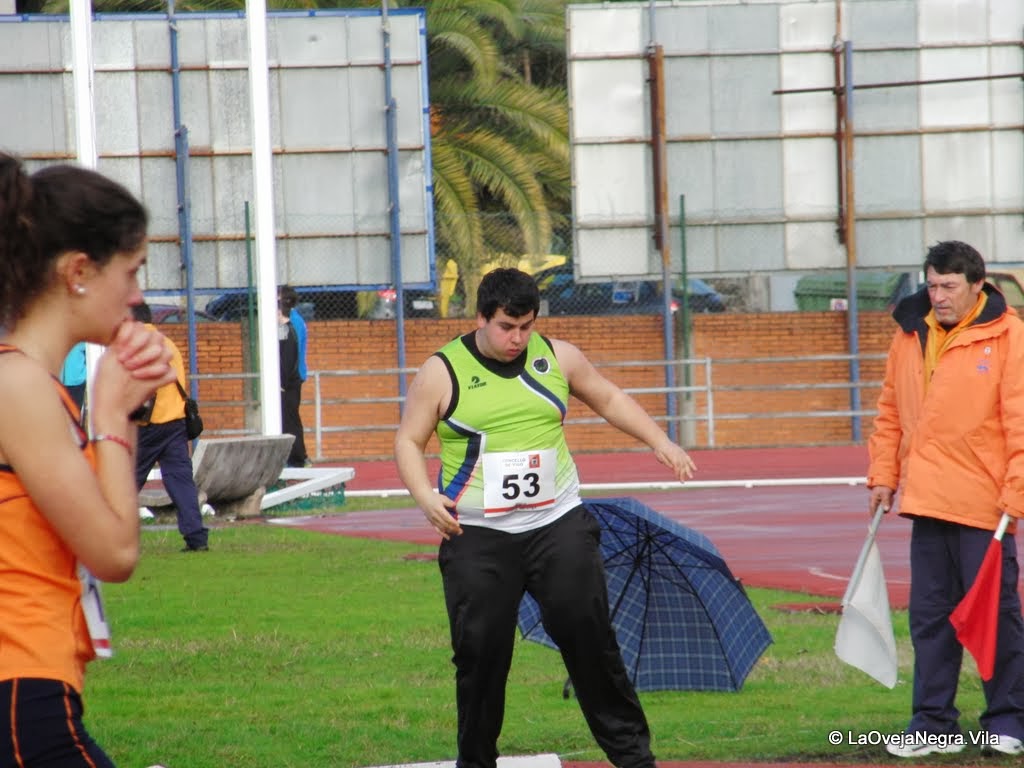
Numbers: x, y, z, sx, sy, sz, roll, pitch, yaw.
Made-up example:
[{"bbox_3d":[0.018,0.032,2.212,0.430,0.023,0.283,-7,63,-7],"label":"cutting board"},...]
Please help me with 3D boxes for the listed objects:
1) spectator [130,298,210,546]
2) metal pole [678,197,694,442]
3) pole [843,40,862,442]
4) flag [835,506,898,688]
[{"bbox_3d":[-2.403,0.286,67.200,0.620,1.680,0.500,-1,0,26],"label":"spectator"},{"bbox_3d":[1.845,-0.671,105.700,0.055,2.660,0.055,-2,0,0],"label":"metal pole"},{"bbox_3d":[3.598,-1.509,105.500,0.095,4.230,0.095,-2,0,0],"label":"pole"},{"bbox_3d":[1.174,0.704,33.100,0.205,0.610,0.150,-2,0,6],"label":"flag"}]

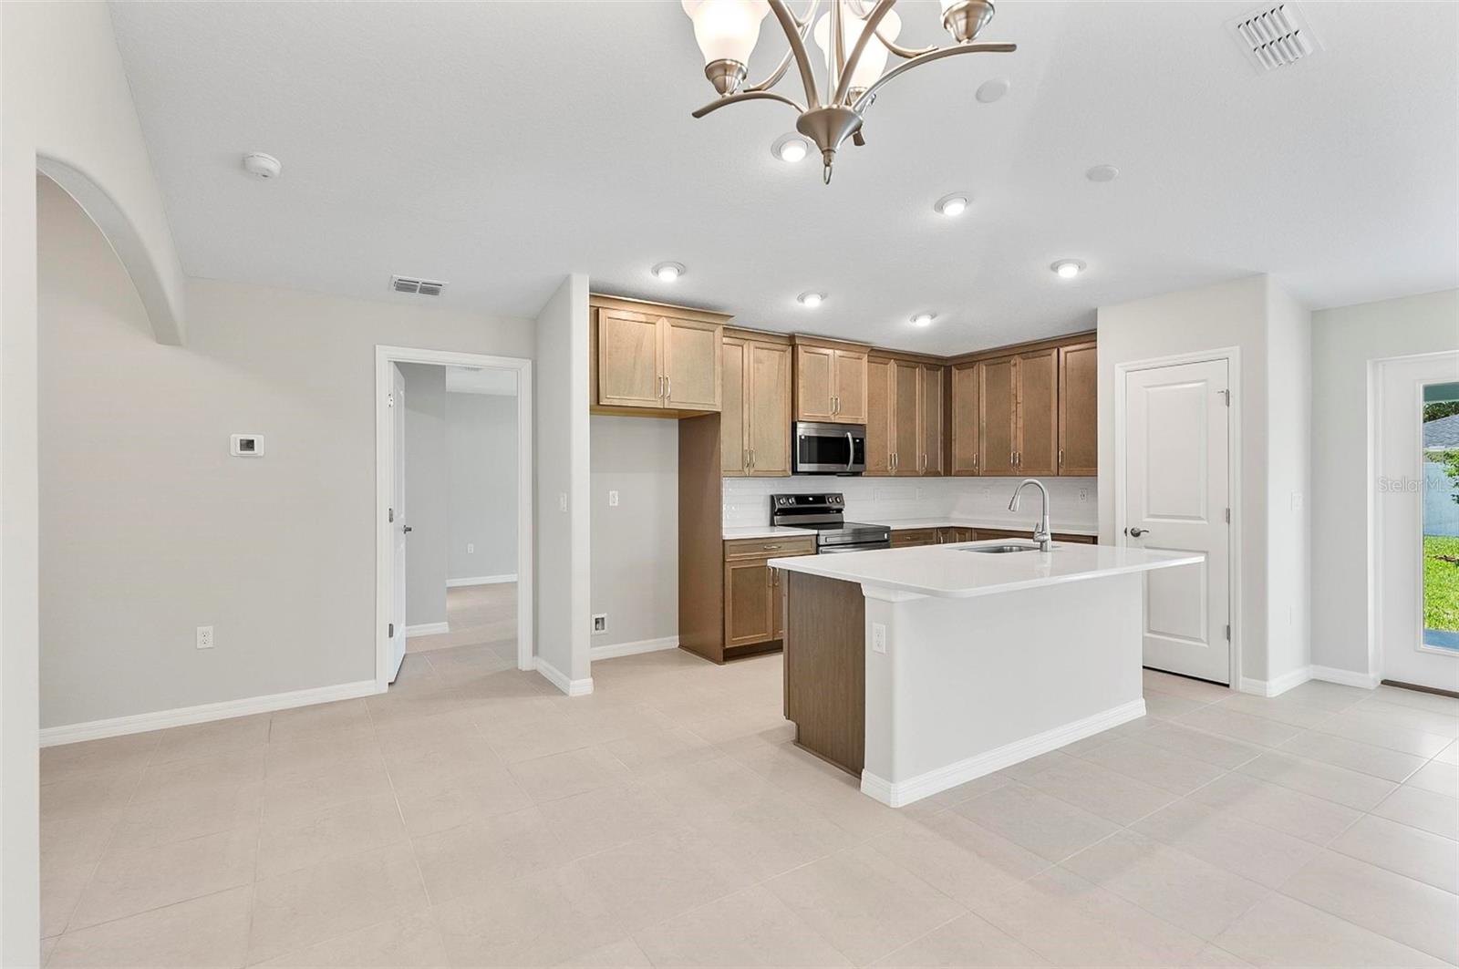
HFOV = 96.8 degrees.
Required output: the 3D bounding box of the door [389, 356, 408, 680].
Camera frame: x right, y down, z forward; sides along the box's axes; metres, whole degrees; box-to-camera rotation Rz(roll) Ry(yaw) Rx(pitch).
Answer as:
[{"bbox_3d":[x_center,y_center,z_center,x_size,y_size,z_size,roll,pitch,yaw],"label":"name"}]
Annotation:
[{"bbox_3d":[-2.308,0.250,4.494,0.040,2.035,0.762,0,0,-22],"label":"door"}]

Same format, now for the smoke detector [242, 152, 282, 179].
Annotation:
[{"bbox_3d":[-1.930,-1.320,2.675,0.137,0.046,0.137,0,-10,-32],"label":"smoke detector"}]

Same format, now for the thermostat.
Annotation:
[{"bbox_3d":[-2.684,-0.214,3.606,0.151,0.117,0.027,0,0,-32],"label":"thermostat"}]

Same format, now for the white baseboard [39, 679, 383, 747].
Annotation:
[{"bbox_3d":[-2.773,1.237,3.543,1.525,0.087,0.015,0,0,-32],"label":"white baseboard"}]

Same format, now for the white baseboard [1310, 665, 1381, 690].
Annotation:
[{"bbox_3d":[3.929,1.217,4.124,0.170,0.089,0.295,0,0,-32],"label":"white baseboard"}]

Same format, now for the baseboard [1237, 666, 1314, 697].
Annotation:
[{"bbox_3d":[3.456,1.219,4.077,0.700,0.089,0.152,0,0,-32],"label":"baseboard"}]

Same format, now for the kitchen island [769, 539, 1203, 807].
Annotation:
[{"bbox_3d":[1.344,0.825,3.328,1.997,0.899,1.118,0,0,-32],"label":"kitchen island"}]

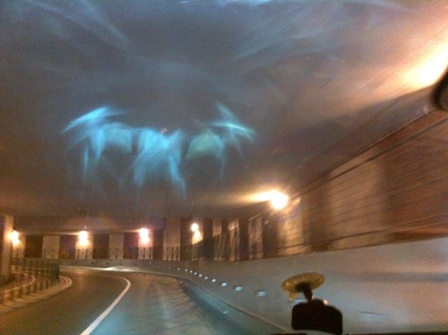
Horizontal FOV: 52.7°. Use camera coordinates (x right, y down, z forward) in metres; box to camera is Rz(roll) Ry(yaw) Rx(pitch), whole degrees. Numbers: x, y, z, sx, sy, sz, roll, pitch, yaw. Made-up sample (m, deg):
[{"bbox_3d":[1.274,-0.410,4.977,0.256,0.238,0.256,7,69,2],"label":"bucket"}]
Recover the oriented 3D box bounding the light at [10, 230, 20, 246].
[{"bbox_3d":[-20.735,7.061,45.000,0.900,1.450,0.500,-1,-11,1],"label":"light"}]

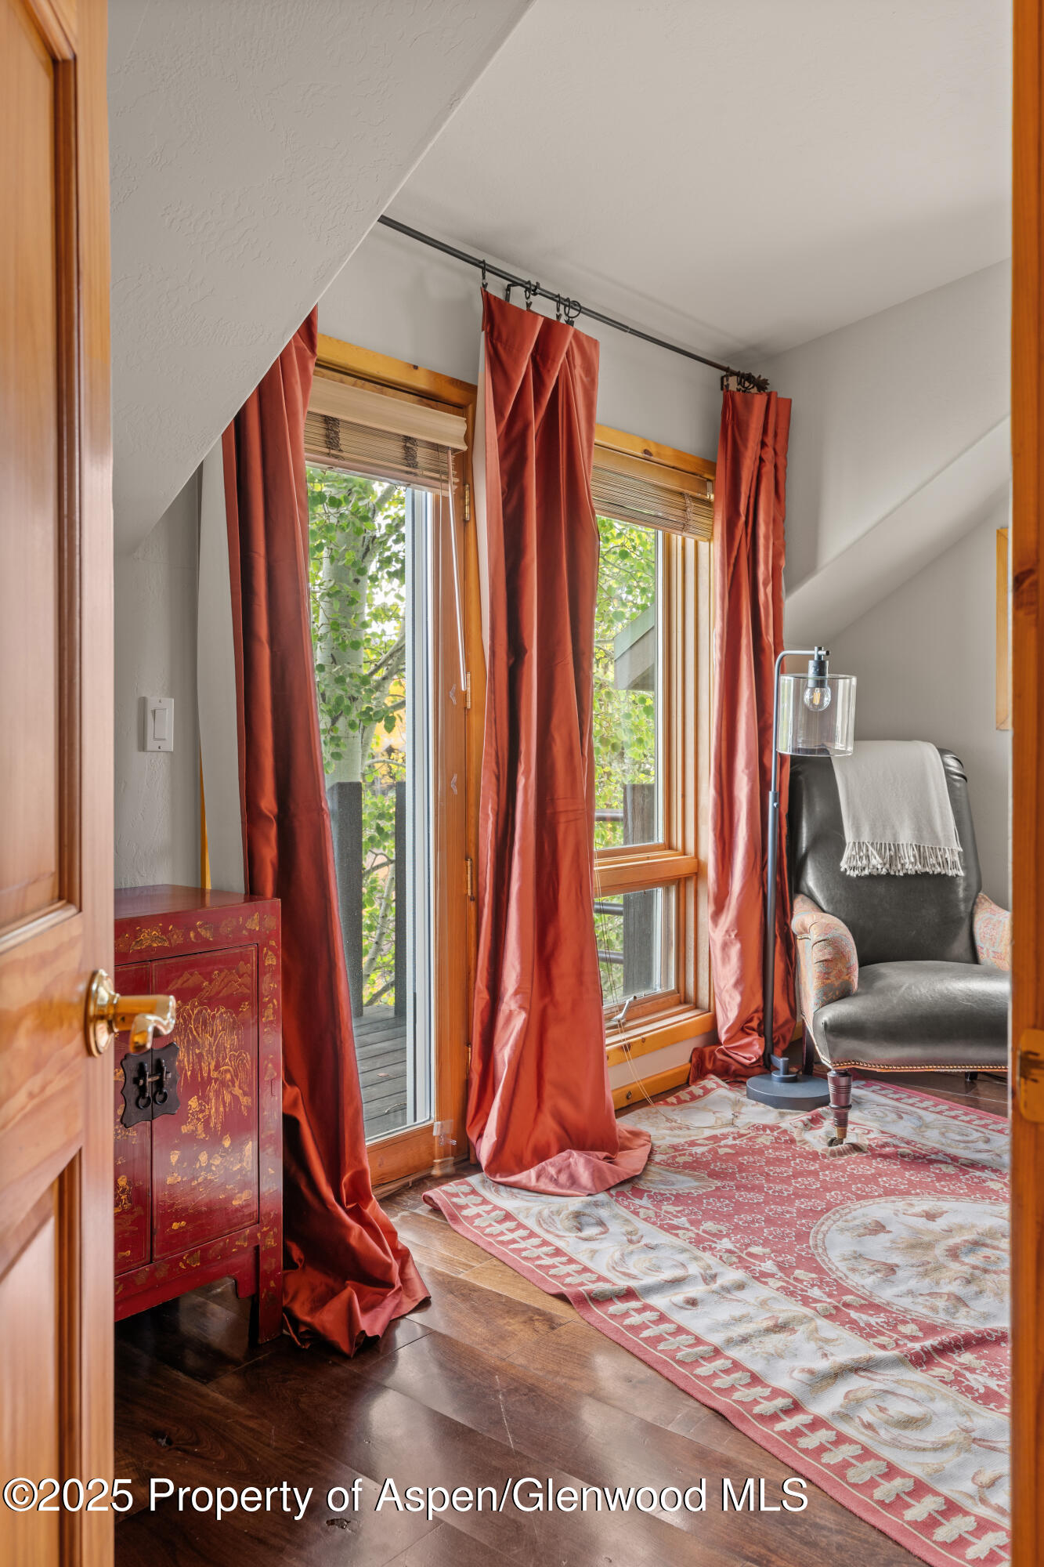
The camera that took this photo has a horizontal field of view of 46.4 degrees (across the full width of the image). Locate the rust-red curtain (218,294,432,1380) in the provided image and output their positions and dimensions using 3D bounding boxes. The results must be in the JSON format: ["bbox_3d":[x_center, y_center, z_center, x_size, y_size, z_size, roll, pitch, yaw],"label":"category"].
[{"bbox_3d":[-0.455,-0.099,2.569,0.480,2.360,0.410,2,2,40],"label":"rust-red curtain"}]

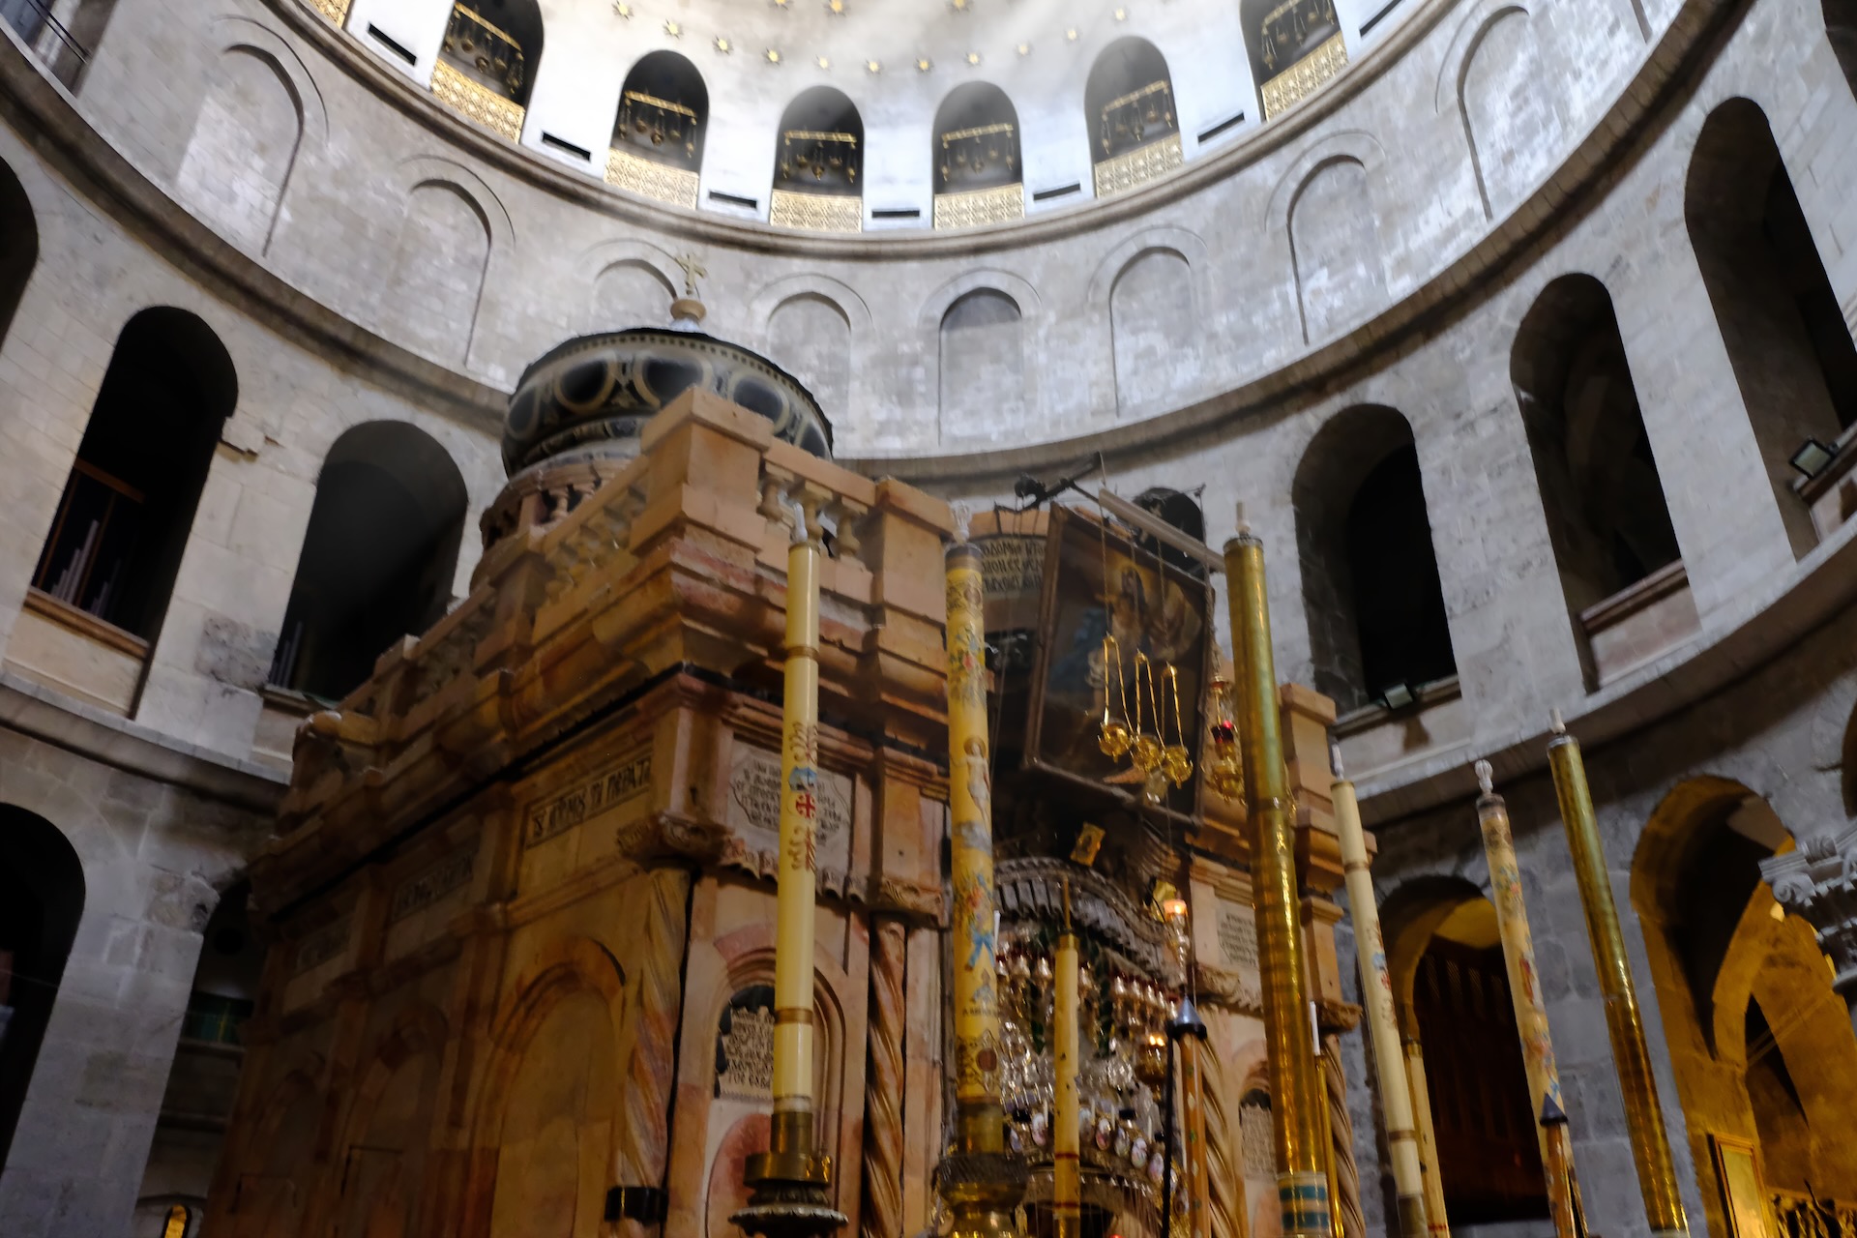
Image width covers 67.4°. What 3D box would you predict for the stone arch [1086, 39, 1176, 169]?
[{"bbox_3d":[4.114,-10.197,27.516,1.746,3.074,0.600,-14,-31,26],"label":"stone arch"}]

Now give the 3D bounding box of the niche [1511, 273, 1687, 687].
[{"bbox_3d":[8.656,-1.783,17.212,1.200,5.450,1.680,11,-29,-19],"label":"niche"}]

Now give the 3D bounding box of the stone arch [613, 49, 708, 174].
[{"bbox_3d":[-5.388,-10.086,27.933,1.746,3.054,0.600,12,-30,-21],"label":"stone arch"}]

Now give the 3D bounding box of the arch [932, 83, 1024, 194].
[{"bbox_3d":[1.078,-9.714,28.525,1.782,3.054,0.600,-5,-28,10],"label":"arch"}]

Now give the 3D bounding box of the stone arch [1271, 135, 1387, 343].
[{"bbox_3d":[6.710,-6.464,22.922,0.300,4.153,2.109,23,-35,-36],"label":"stone arch"}]

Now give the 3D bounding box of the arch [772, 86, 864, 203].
[{"bbox_3d":[-2.220,-9.537,28.569,1.760,3.245,0.700,4,-28,-5],"label":"arch"}]

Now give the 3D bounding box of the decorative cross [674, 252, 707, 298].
[{"bbox_3d":[-2.733,-3.951,15.997,0.437,0.630,0.120,22,-34,-35],"label":"decorative cross"}]

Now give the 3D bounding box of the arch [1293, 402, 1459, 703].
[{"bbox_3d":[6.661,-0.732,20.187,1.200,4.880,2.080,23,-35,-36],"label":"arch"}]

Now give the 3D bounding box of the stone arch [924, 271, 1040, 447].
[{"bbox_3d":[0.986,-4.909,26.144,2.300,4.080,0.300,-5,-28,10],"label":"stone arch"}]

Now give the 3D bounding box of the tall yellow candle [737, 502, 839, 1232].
[{"bbox_3d":[-0.578,0.899,6.167,0.420,3.317,0.420,3,-28,-5],"label":"tall yellow candle"}]

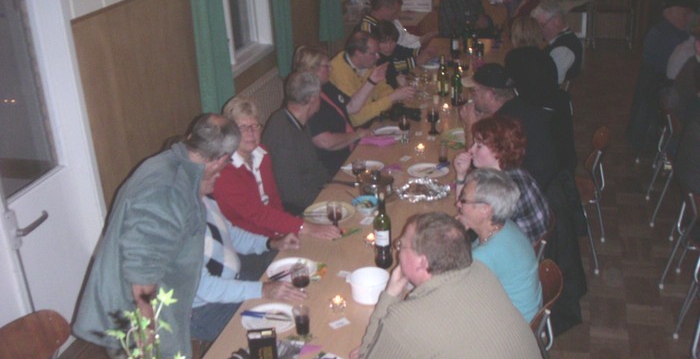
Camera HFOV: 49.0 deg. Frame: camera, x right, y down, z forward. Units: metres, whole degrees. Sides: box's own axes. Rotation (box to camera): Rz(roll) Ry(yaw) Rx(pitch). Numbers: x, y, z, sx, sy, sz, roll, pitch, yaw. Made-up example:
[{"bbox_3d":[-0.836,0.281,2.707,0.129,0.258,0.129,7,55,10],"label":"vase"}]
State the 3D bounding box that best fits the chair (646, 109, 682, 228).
[{"bbox_3d":[2.290,-0.134,5.119,0.480,0.780,0.460,3,23,14],"label":"chair"}]

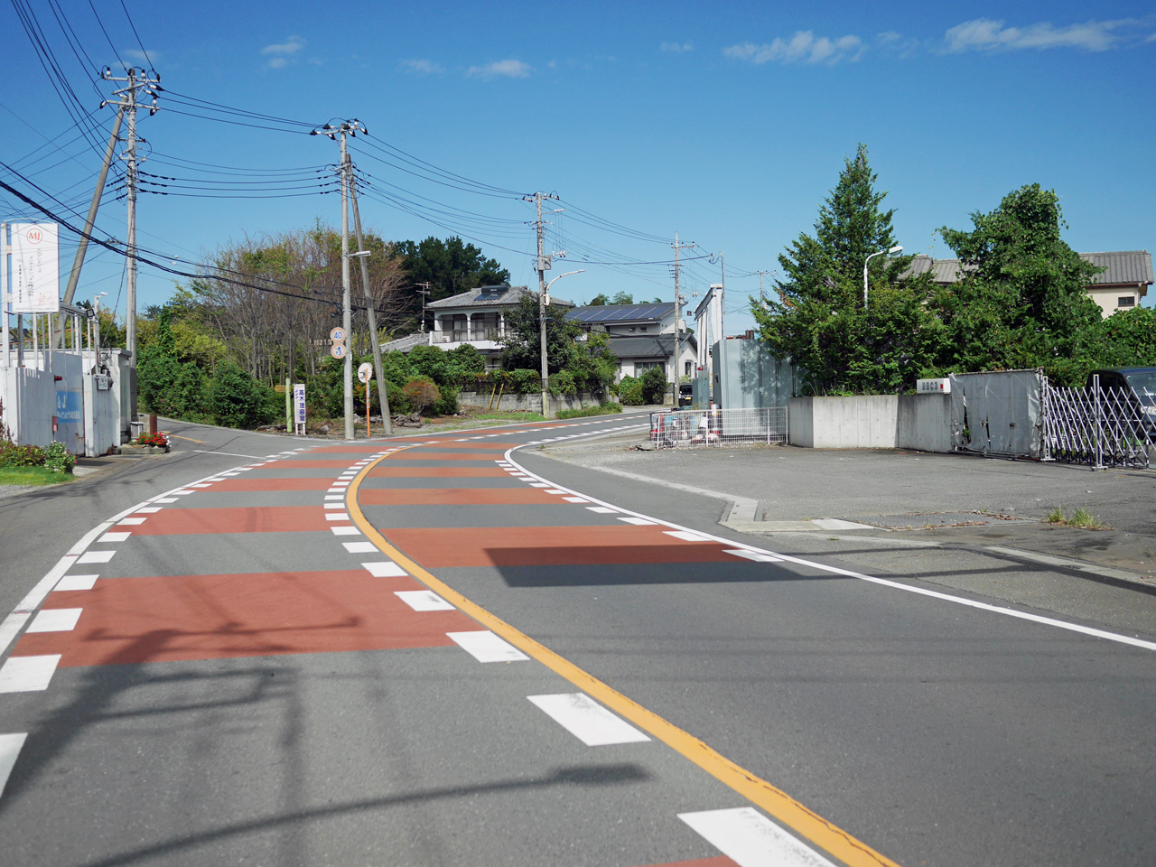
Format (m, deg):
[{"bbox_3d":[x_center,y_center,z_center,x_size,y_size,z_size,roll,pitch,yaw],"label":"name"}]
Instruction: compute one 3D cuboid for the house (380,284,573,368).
[{"bbox_3d":[-6.544,-6.388,93.946,12.400,7.900,6.800,0,1,25],"label":"house"}]

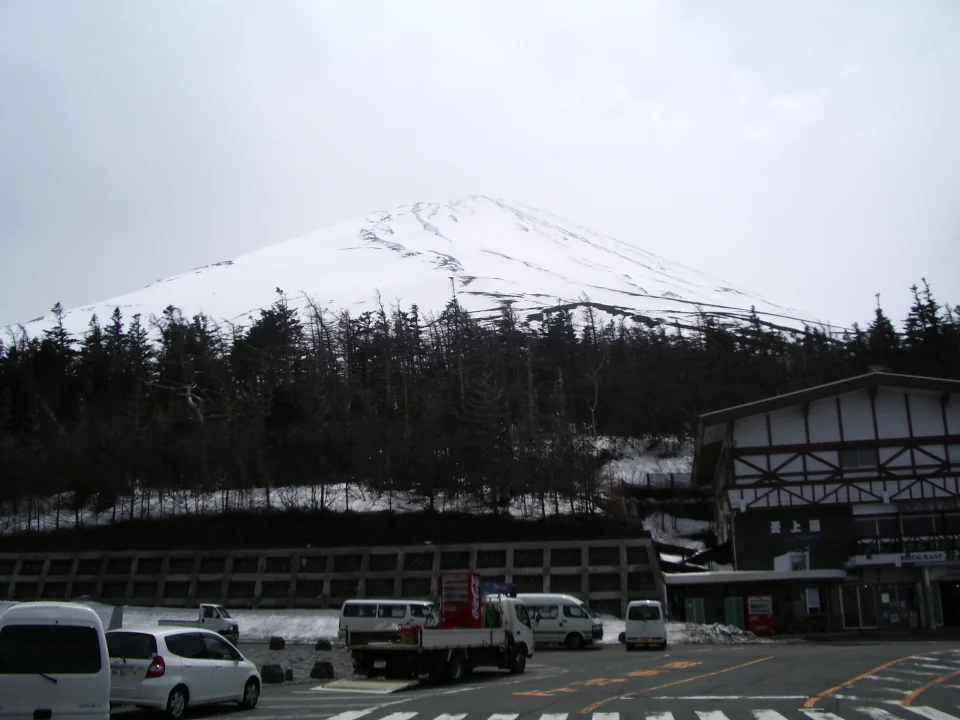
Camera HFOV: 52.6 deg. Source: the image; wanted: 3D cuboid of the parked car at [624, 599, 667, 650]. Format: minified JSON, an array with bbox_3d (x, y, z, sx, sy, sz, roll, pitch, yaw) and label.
[{"bbox_3d":[6.884,10.946,40.122,1.475,1.880,3.395,-4,-15,13],"label":"parked car"}]

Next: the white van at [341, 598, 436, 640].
[{"bbox_3d":[-3.645,11.503,42.273,4.690,1.980,1.690,-3,-15,8],"label":"white van"}]

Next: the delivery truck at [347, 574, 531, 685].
[{"bbox_3d":[-0.797,7.023,25.605,2.100,2.580,5.800,-9,-17,30],"label":"delivery truck"}]

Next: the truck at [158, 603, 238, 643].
[{"bbox_3d":[-12.907,12.181,44.700,3.370,1.770,1.460,-1,-15,2],"label":"truck"}]

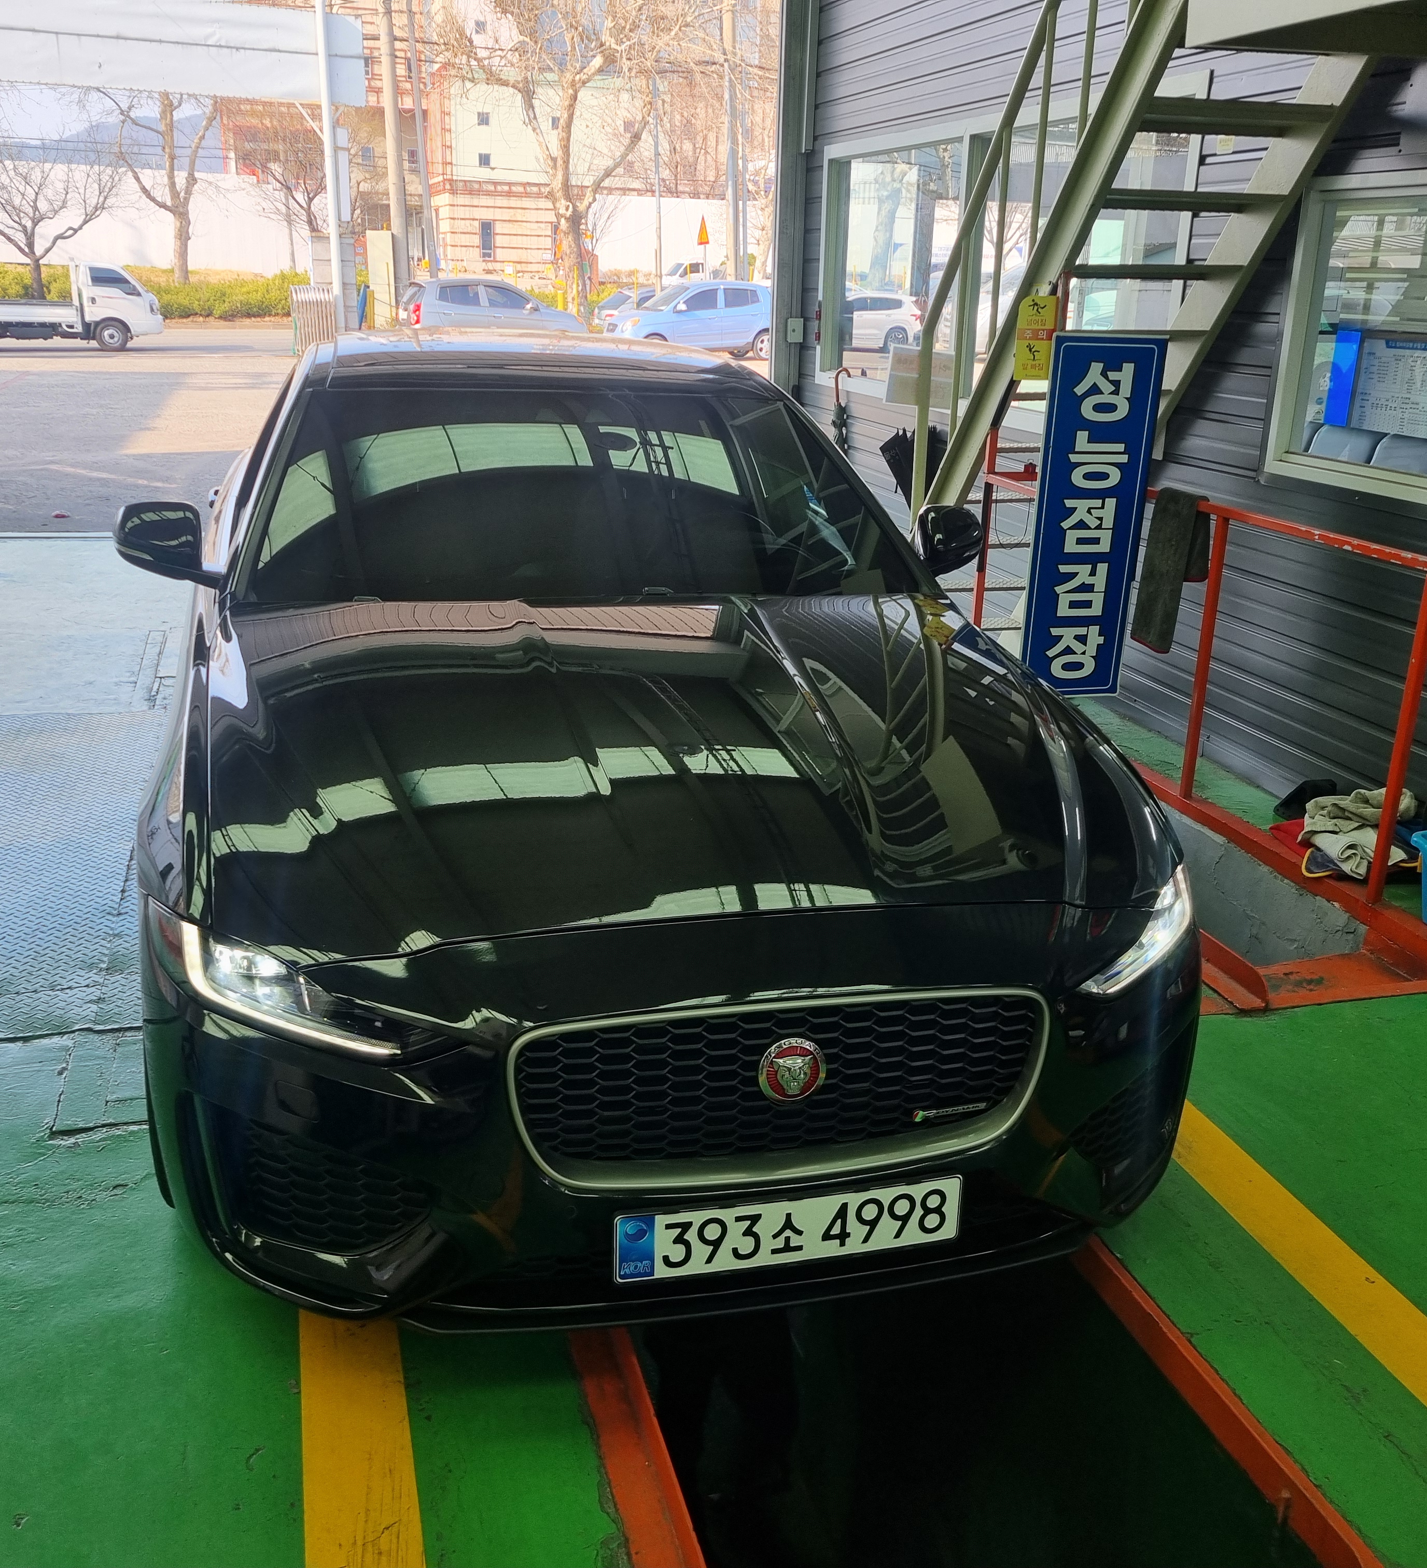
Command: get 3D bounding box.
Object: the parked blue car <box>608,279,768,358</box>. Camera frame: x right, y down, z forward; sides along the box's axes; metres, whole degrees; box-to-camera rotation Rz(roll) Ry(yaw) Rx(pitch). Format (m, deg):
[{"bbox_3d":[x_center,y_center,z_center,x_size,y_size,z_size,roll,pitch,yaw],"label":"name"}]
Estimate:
[{"bbox_3d":[-0.237,-9.604,32.528,3.530,1.480,1.595,-3,18,-15],"label":"parked blue car"}]

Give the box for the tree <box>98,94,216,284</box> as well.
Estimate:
[{"bbox_3d":[-19.313,-20.772,54.846,4.600,8.800,4.600,-3,18,-15],"label":"tree"}]

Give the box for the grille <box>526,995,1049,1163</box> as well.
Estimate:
[{"bbox_3d":[0.114,0.428,2.270,0.800,0.225,0.110,-3,6,-15],"label":"grille"}]

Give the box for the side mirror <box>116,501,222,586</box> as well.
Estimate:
[{"bbox_3d":[-1.206,-0.534,3.494,0.240,0.178,0.140,-3,18,-15],"label":"side mirror"}]

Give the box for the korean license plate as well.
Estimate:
[{"bbox_3d":[0.117,0.639,2.266,0.522,0.112,0.020,-3,18,-15],"label":"korean license plate"}]

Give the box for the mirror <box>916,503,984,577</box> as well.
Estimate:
[{"bbox_3d":[0.564,-0.621,3.966,0.240,0.178,0.140,-3,18,-15],"label":"mirror"}]

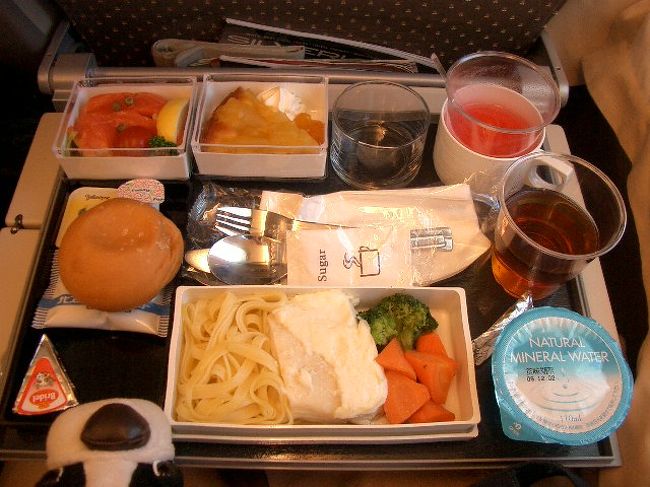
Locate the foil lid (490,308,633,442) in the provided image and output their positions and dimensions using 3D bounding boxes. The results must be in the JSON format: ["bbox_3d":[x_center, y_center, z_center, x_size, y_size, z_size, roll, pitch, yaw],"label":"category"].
[{"bbox_3d":[0.137,0.074,0.385,0.082,0.010,0.083,0,58,0],"label":"foil lid"}]

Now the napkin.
[{"bbox_3d":[0.035,-0.004,0.461,0.162,0.016,0.082,0,58,0],"label":"napkin"}]

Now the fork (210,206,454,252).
[{"bbox_3d":[0.006,-0.011,0.461,0.168,0.013,0.021,5,59,3],"label":"fork"}]

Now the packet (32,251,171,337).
[{"bbox_3d":[-0.146,0.028,0.443,0.088,0.012,0.069,3,59,1],"label":"packet"}]

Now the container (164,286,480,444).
[{"bbox_3d":[-0.001,0.073,0.405,0.178,0.034,0.086,0,58,0],"label":"container"}]

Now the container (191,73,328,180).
[{"bbox_3d":[-0.046,-0.090,0.503,0.096,0.035,0.070,1,58,0],"label":"container"}]

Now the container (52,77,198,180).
[{"bbox_3d":[-0.146,-0.089,0.503,0.094,0.034,0.071,0,58,0],"label":"container"}]

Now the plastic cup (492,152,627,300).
[{"bbox_3d":[0.145,-0.005,0.431,0.076,0.073,0.076,0,58,0],"label":"plastic cup"}]

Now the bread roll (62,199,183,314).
[{"bbox_3d":[-0.131,0.006,0.424,0.079,0.048,0.080,0,58,0],"label":"bread roll"}]

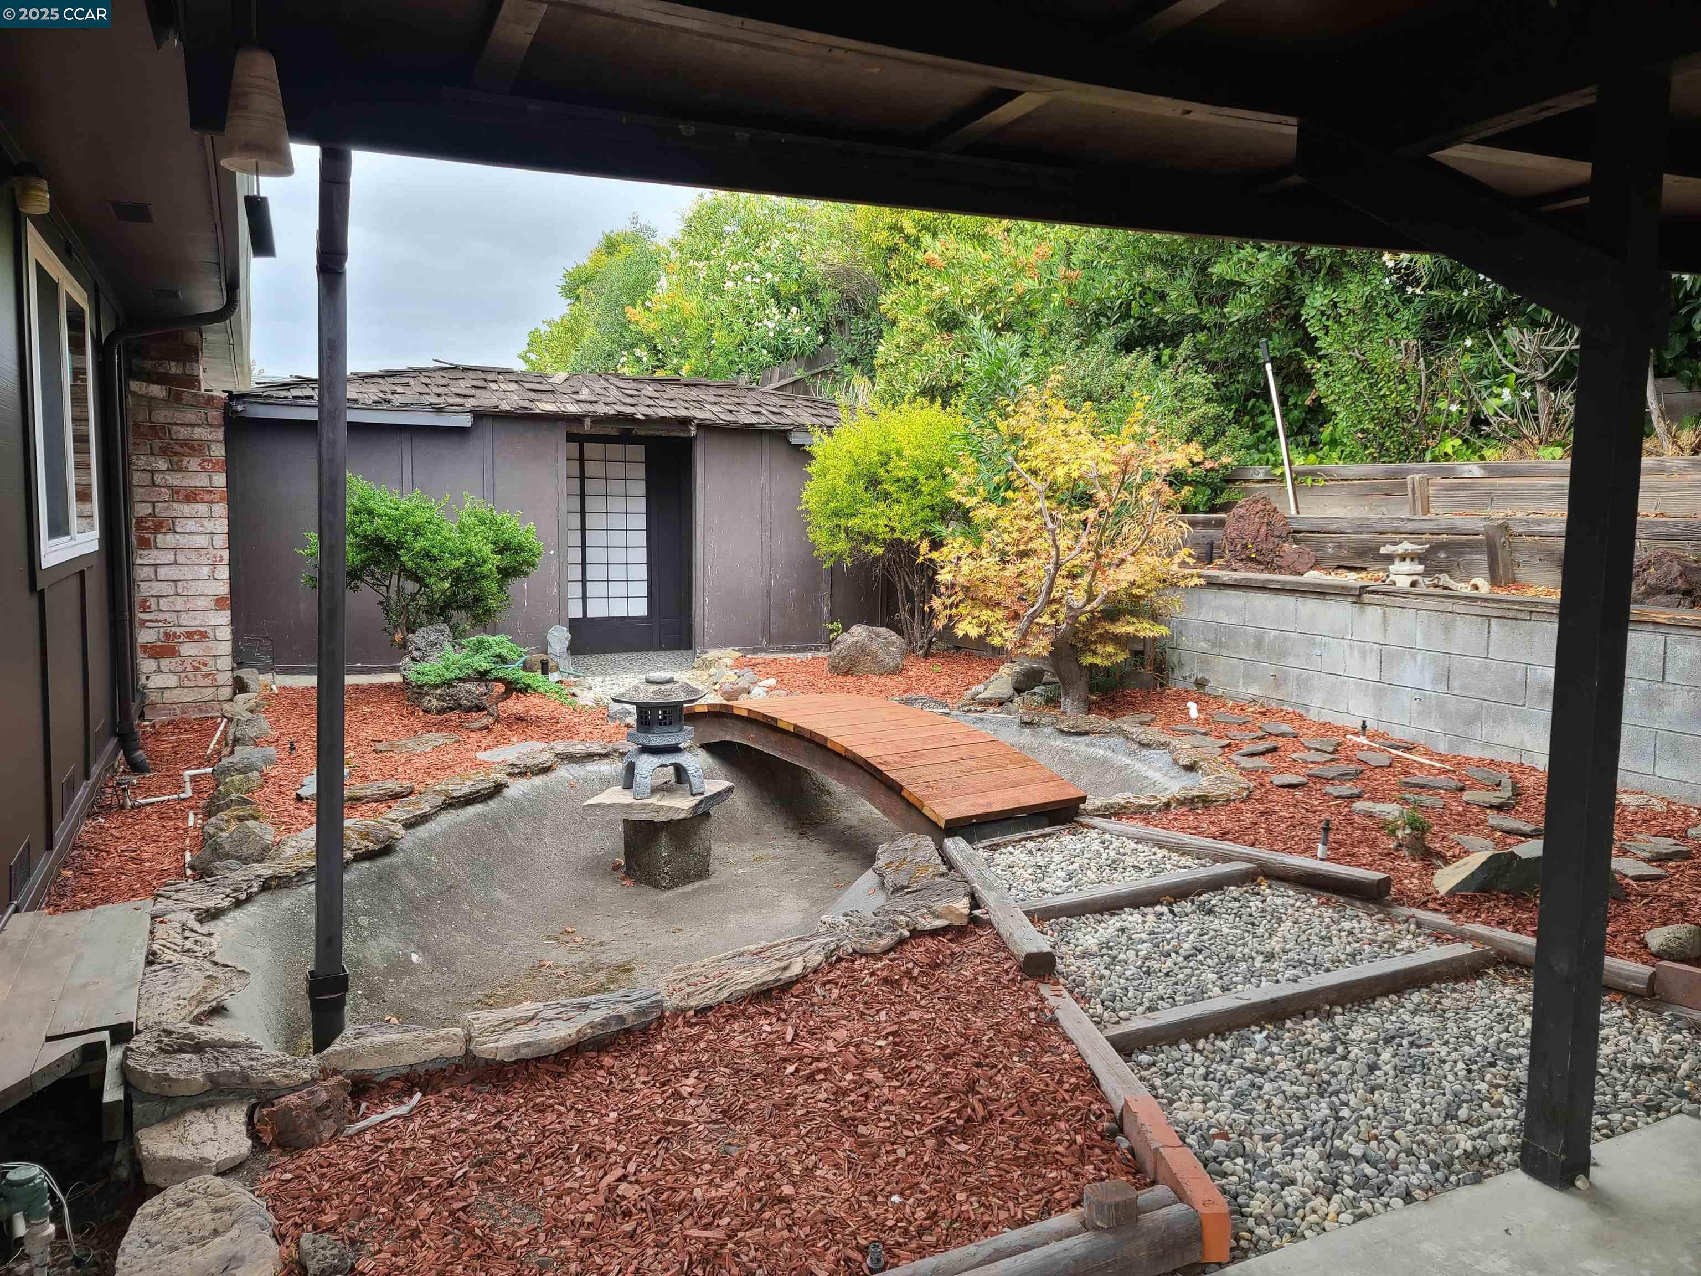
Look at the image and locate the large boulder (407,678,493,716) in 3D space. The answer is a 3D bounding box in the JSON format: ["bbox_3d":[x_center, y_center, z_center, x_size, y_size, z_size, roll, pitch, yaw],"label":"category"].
[{"bbox_3d":[-2.259,0.338,6.950,0.490,0.220,0.380,1,6,0],"label":"large boulder"}]

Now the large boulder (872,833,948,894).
[{"bbox_3d":[0.197,0.756,4.100,0.250,0.140,0.260,0,6,-10],"label":"large boulder"}]

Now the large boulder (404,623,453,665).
[{"bbox_3d":[-2.515,0.043,7.300,0.290,0.260,0.260,-2,7,-25],"label":"large boulder"}]

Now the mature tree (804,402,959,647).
[{"bbox_3d":[0.268,-0.901,10.100,1.400,2.120,1.350,1,6,0],"label":"mature tree"}]

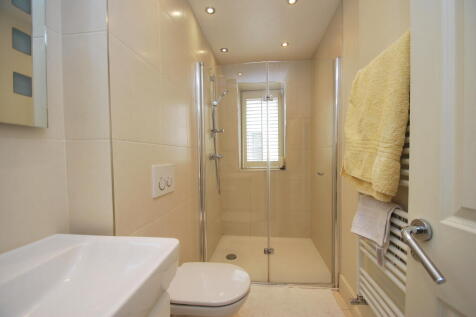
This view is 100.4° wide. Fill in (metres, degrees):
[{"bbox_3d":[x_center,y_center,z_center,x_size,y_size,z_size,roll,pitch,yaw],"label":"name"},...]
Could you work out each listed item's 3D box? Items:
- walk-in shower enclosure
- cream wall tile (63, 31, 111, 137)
[{"bbox_3d":[0.296,0.111,2.121,1.175,1.860,0.965,-1,1,7],"label":"walk-in shower enclosure"},{"bbox_3d":[-0.568,-0.272,0.750,0.191,0.399,0.010,-1,1,7],"label":"cream wall tile"}]

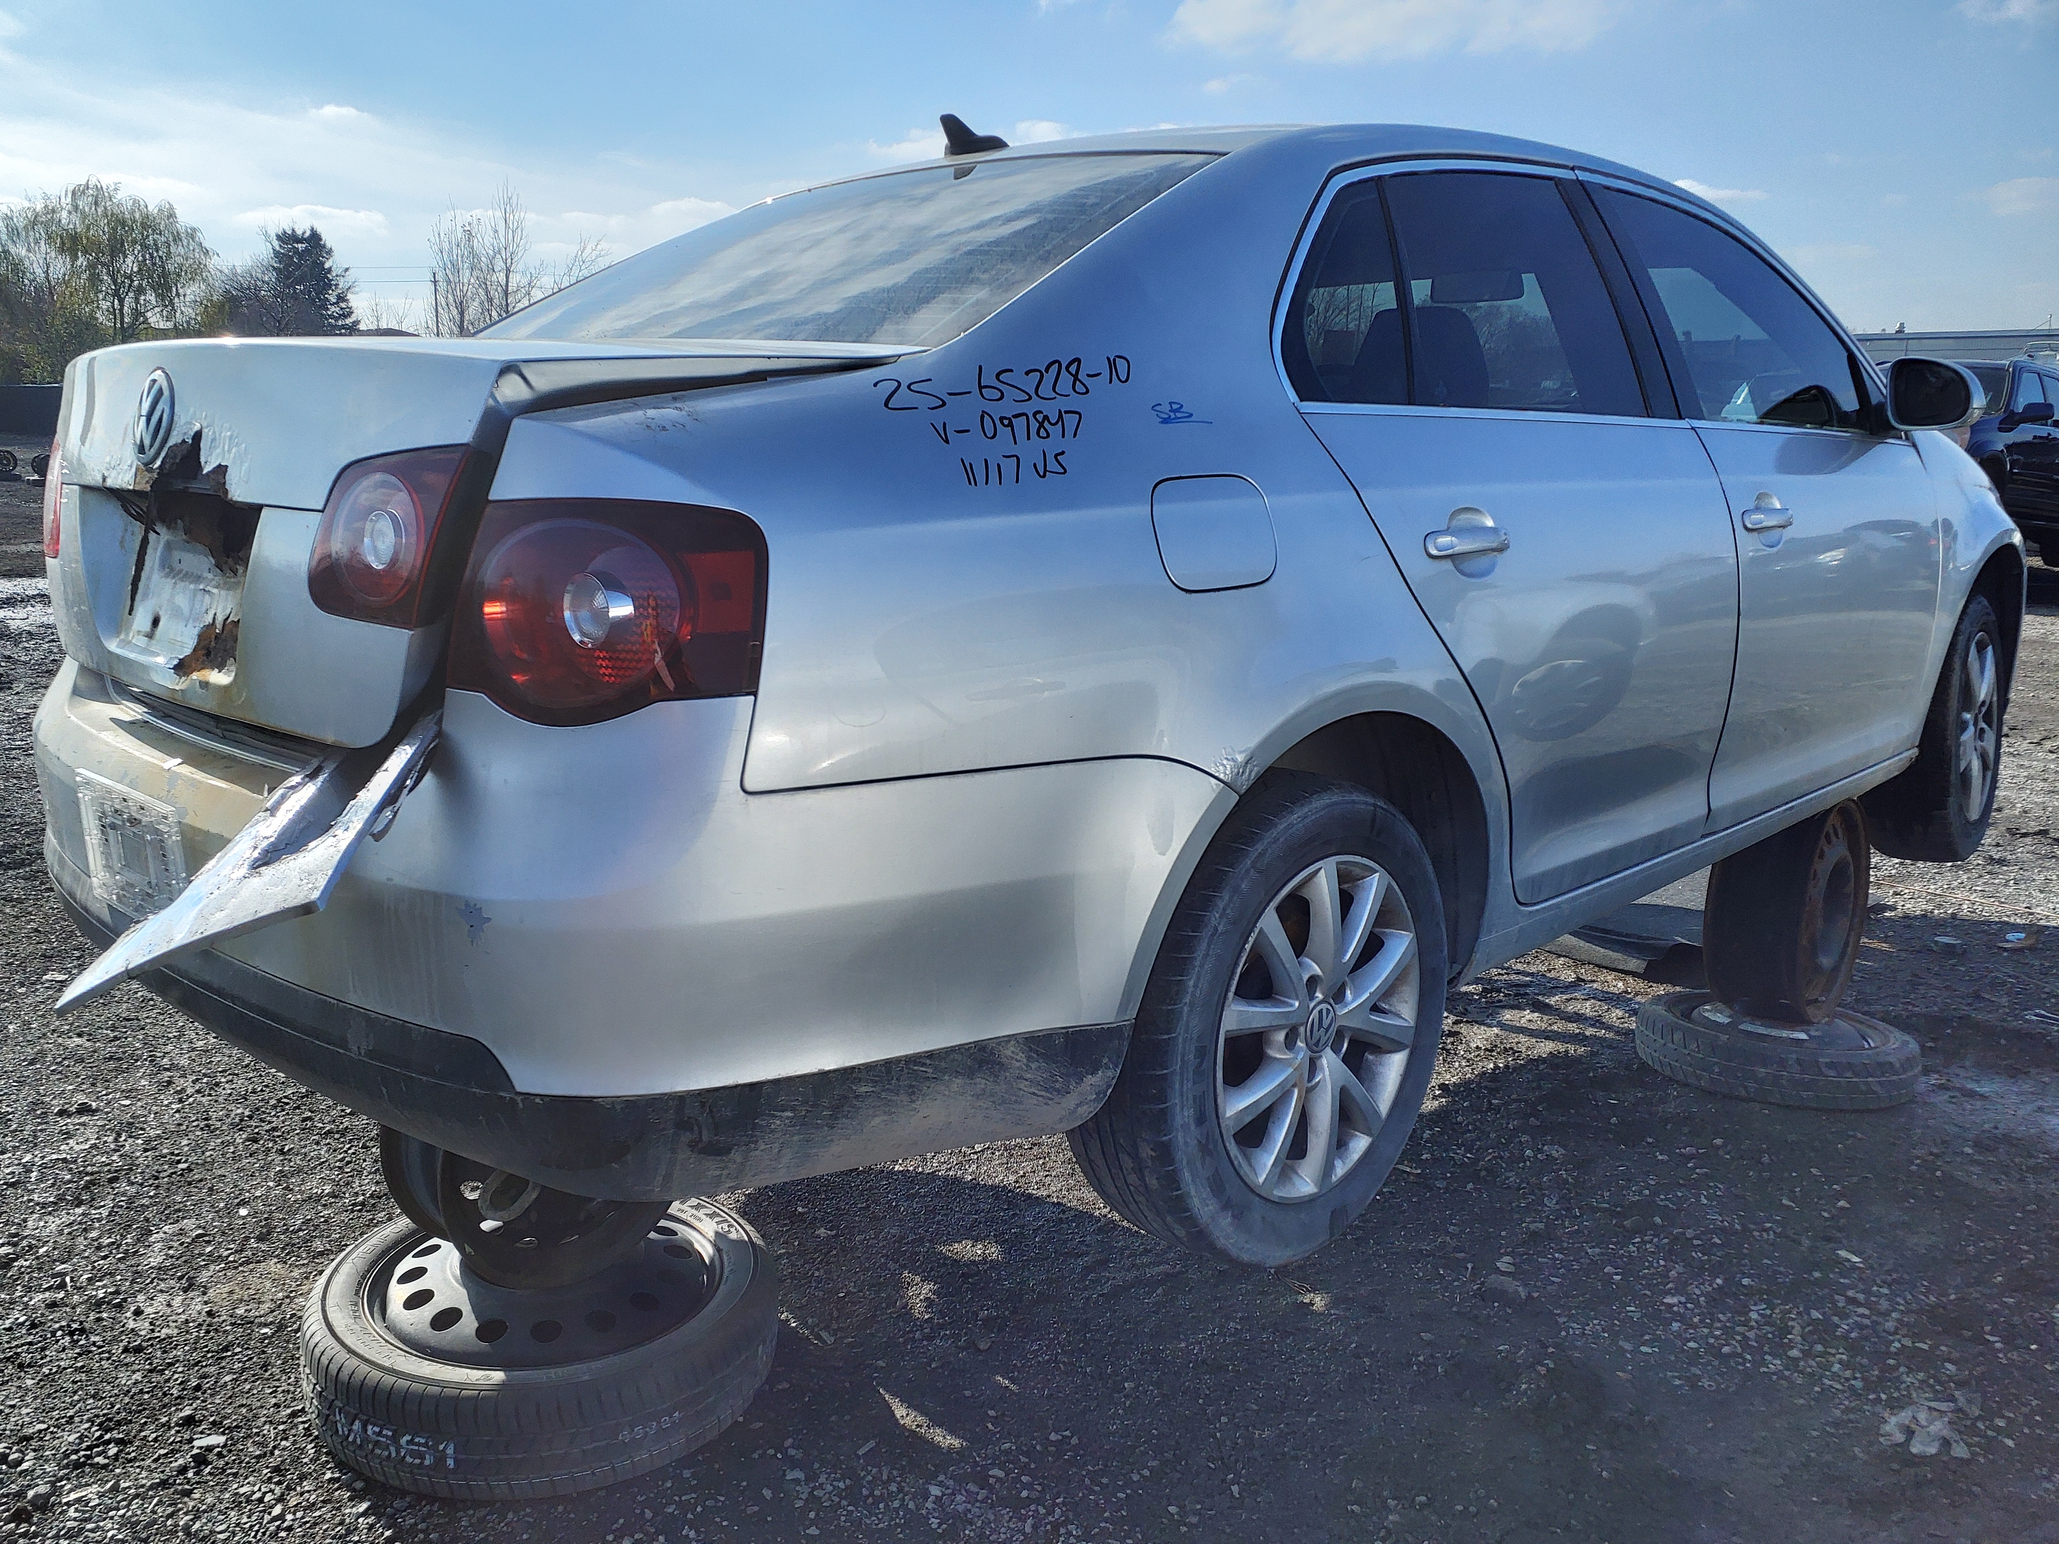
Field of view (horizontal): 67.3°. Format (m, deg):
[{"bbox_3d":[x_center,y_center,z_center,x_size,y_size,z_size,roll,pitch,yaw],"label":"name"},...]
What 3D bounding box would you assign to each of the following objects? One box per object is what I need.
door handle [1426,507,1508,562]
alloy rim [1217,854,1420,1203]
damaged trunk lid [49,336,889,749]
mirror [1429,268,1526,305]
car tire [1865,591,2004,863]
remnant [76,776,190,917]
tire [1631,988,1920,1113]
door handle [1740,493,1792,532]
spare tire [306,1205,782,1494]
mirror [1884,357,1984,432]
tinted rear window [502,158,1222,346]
[{"bbox_3d":[0.545,-0.295,1.923,0.180,0.050,0.050,-12,17,-43],"label":"door handle"},{"bbox_3d":[0.326,0.319,2.026,0.440,0.440,0.170,-12,15,-43],"label":"alloy rim"},{"bbox_3d":[-0.767,-0.314,1.874,0.580,0.410,1.320,-12,17,-43],"label":"damaged trunk lid"},{"bbox_3d":[0.992,-1.076,3.428,0.045,0.070,0.240,-9,15,-35],"label":"mirror"},{"bbox_3d":[2.189,-0.107,3.746,0.205,0.632,0.632,4,12,42],"label":"car tire"},{"bbox_3d":[-1.002,0.084,1.724,0.020,0.155,0.305,-12,17,-43],"label":"remnant"},{"bbox_3d":[1.665,0.616,3.460,0.580,0.140,0.580,-7,13,-44],"label":"tire"},{"bbox_3d":[1.226,-0.432,2.568,0.180,0.050,0.050,-12,17,-43],"label":"door handle"},{"bbox_3d":[-0.642,0.735,2.072,0.605,0.158,0.605,-8,15,-44],"label":"spare tire"},{"bbox_3d":[1.746,-0.727,2.982,0.120,0.145,0.185,-12,17,-43],"label":"mirror"},{"bbox_3d":[-0.351,-0.740,2.196,1.220,0.086,0.717,12,43,45],"label":"tinted rear window"}]

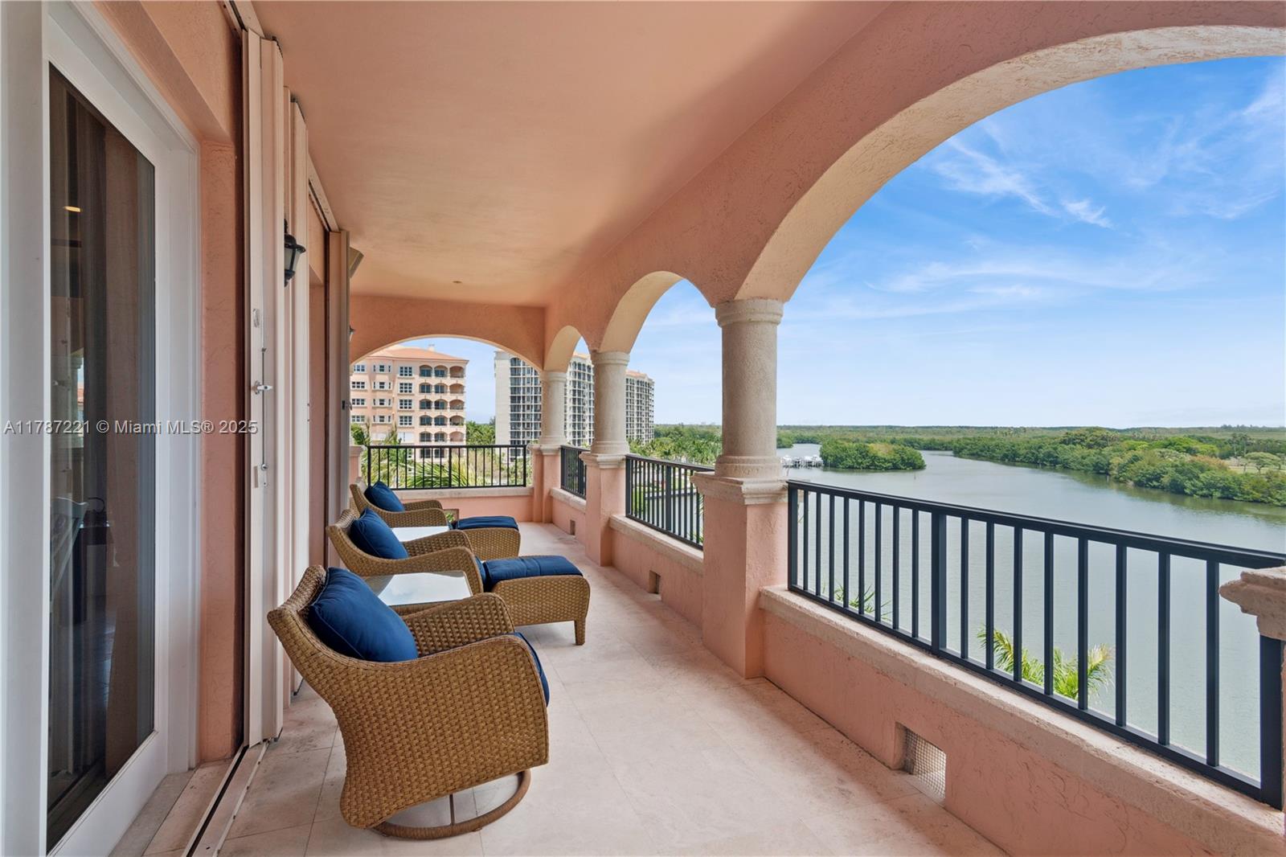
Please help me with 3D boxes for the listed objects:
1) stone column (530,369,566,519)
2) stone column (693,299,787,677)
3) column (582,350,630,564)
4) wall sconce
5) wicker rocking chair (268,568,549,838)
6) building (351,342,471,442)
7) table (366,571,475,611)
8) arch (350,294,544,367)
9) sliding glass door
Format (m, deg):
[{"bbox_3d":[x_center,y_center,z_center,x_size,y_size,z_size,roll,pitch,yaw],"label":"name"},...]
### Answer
[{"bbox_3d":[-1.374,0.271,9.114,0.480,2.199,0.603,0,0,-20],"label":"stone column"},{"bbox_3d":[0.633,0.315,3.648,0.466,2.110,0.658,0,0,-20],"label":"stone column"},{"bbox_3d":[-0.341,0.301,6.341,0.466,2.137,0.658,0,0,-20],"label":"column"},{"bbox_3d":[-1.686,-0.825,2.830,0.233,0.322,0.219,0,0,-20],"label":"wall sconce"},{"bbox_3d":[-0.837,0.949,2.290,0.877,0.843,0.712,0,0,-20],"label":"wicker rocking chair"},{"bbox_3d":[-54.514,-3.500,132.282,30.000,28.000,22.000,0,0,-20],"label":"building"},{"bbox_3d":[-1.220,1.096,3.165,0.610,0.548,0.589,0,0,-20],"label":"table"},{"bbox_3d":[-2.731,-1.315,8.597,2.617,0.932,0.384,0,0,-20],"label":"arch"},{"bbox_3d":[-1.731,0.130,1.962,0.068,2.452,0.891,0,0,-20],"label":"sliding glass door"}]

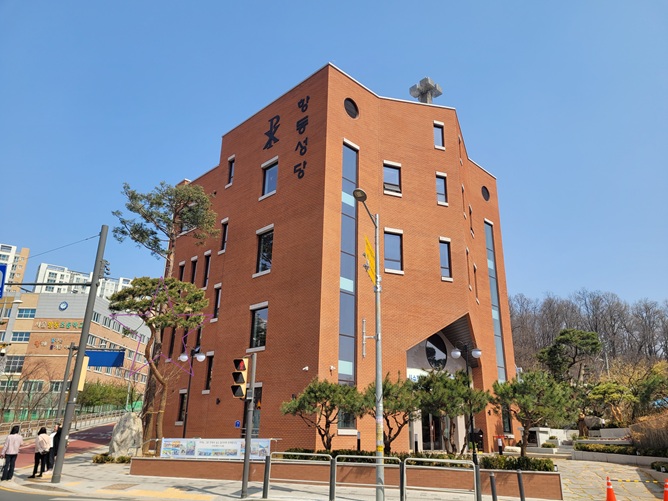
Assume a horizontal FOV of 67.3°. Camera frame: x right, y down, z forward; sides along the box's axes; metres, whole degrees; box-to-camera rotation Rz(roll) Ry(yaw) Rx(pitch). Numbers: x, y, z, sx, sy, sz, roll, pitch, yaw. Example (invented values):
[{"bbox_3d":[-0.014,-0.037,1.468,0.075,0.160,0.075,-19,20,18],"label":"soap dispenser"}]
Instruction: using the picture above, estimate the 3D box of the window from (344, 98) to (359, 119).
[{"bbox_3d":[0.923,-7.746,27.545,1.150,1.150,0.150,20,-27,-41],"label":"window"}]

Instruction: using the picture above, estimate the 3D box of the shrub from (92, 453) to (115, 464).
[{"bbox_3d":[-9.989,8.966,21.762,0.950,0.480,0.750,9,-22,-21],"label":"shrub"}]

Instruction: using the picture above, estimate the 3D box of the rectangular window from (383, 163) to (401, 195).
[{"bbox_3d":[3.299,-4.006,28.259,1.080,1.870,0.150,9,-21,-19],"label":"rectangular window"}]

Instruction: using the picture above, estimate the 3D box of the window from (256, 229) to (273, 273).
[{"bbox_3d":[-3.497,0.083,25.955,1.250,2.120,0.170,-18,-27,42],"label":"window"}]

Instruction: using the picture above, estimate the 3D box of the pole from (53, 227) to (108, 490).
[{"bbox_3d":[-8.397,3.108,16.827,0.250,8.530,0.250,1,-20,0],"label":"pole"}]

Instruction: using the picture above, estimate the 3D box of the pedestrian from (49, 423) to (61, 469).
[{"bbox_3d":[-10.449,7.375,18.783,0.350,1.736,0.480,7,-21,-14],"label":"pedestrian"}]

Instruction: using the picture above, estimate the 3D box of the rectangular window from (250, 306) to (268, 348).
[{"bbox_3d":[-3.545,3.672,23.767,1.391,1.911,0.150,-18,-28,42],"label":"rectangular window"}]

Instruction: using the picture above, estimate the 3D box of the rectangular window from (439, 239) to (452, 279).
[{"bbox_3d":[6.191,0.505,27.805,0.710,2.340,0.150,9,-21,-19],"label":"rectangular window"}]

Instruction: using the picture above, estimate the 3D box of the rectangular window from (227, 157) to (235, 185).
[{"bbox_3d":[-6.496,-4.963,31.883,0.150,1.940,0.700,20,-27,-41],"label":"rectangular window"}]

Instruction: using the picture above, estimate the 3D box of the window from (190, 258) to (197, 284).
[{"bbox_3d":[-8.305,1.562,29.714,0.718,1.933,0.150,-18,-28,42],"label":"window"}]

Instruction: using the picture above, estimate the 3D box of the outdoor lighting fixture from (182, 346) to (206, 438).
[{"bbox_3d":[-5.951,6.097,20.396,1.060,4.150,0.380,5,-20,-11],"label":"outdoor lighting fixture"}]

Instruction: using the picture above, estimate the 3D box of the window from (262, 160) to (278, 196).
[{"bbox_3d":[-3.393,-3.759,26.590,1.429,1.785,0.150,-18,-28,42],"label":"window"}]

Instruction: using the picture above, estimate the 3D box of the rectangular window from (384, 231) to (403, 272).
[{"bbox_3d":[3.068,0.075,26.020,1.000,2.030,0.200,8,-21,-18],"label":"rectangular window"}]

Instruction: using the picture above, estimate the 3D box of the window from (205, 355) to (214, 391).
[{"bbox_3d":[-6.369,6.306,25.733,0.690,1.703,0.150,-18,-28,42],"label":"window"}]

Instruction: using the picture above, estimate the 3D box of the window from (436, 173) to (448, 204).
[{"bbox_3d":[6.290,-3.511,29.269,0.710,1.970,0.150,9,-21,-19],"label":"window"}]

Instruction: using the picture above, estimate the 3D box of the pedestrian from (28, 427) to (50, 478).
[{"bbox_3d":[-10.156,6.980,17.432,0.460,1.620,0.480,-6,-22,19],"label":"pedestrian"}]

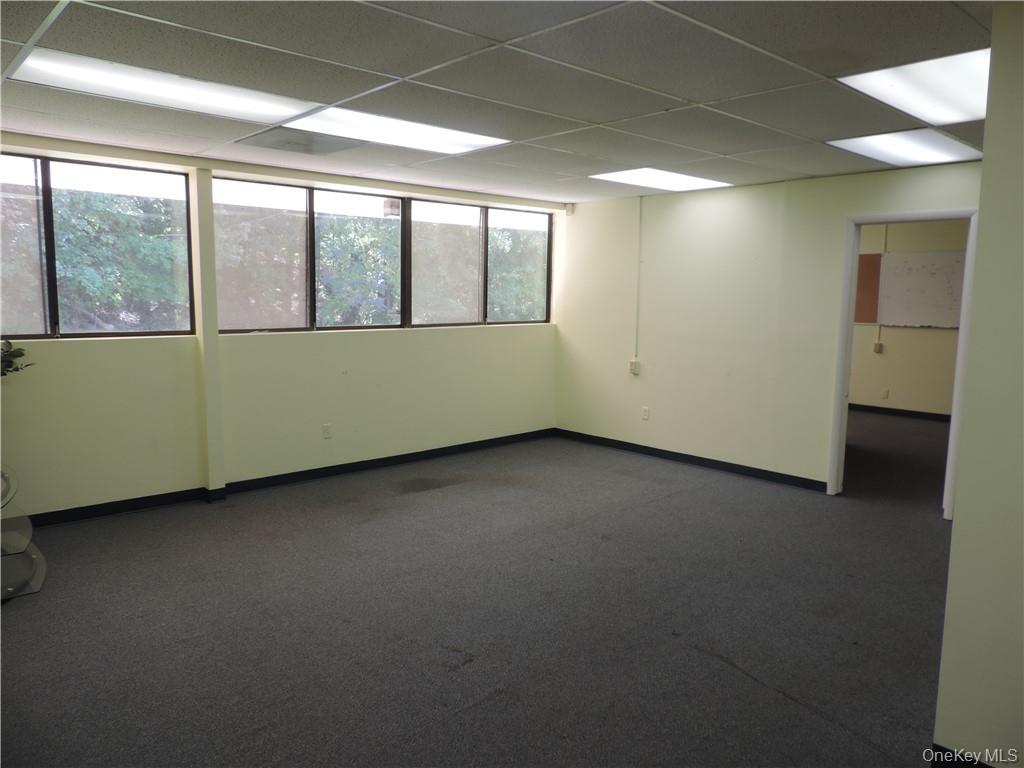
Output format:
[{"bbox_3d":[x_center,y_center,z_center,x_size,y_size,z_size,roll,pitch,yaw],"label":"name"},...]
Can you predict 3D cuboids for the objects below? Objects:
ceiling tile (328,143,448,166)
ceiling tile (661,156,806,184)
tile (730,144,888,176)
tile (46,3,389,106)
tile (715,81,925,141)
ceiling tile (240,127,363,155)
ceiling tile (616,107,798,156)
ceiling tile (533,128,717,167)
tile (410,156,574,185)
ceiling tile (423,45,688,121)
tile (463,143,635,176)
[{"bbox_3d":[-0.778,-1.517,4.667,0.594,0.020,0.594,-6,11,-41],"label":"ceiling tile"},{"bbox_3d":[1.565,-1.550,5.131,1.045,0.020,0.594,-6,11,-41],"label":"ceiling tile"},{"bbox_3d":[1.967,-1.480,4.678,1.033,0.020,0.594,-6,11,-41],"label":"tile"},{"bbox_3d":[-1.099,-1.253,2.760,1.203,0.020,0.594,-6,11,-41],"label":"tile"},{"bbox_3d":[1.530,-1.318,3.479,1.203,0.020,0.594,-6,11,-41],"label":"tile"},{"bbox_3d":[-1.232,-1.467,4.263,0.594,0.020,0.594,-6,11,-41],"label":"ceiling tile"},{"bbox_3d":[1.123,-1.386,3.927,1.203,0.020,0.594,-6,11,-41],"label":"ceiling tile"},{"bbox_3d":[0.716,-1.455,4.376,1.203,0.020,0.594,-6,11,-41],"label":"ceiling tile"},{"bbox_3d":[-0.098,-1.593,5.273,1.203,0.020,0.594,-6,11,-41],"label":"tile"},{"bbox_3d":[0.216,-1.286,3.119,1.203,0.020,0.594,-6,11,-41],"label":"ceiling tile"},{"bbox_3d":[0.309,-1.524,4.824,1.203,0.020,0.594,-6,11,-41],"label":"tile"}]

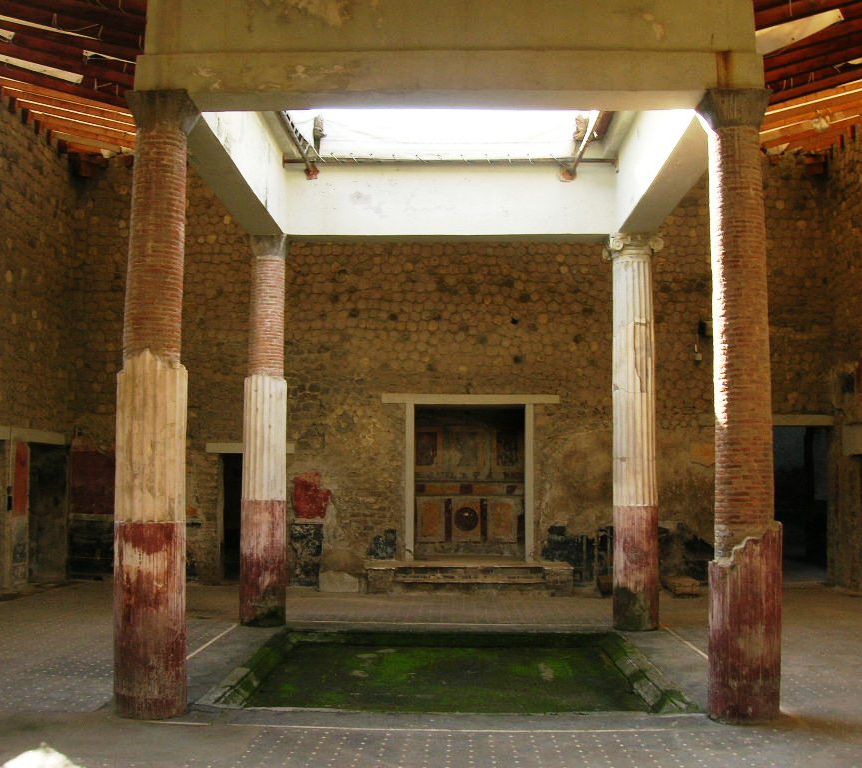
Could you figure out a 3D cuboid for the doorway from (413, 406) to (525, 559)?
[{"bbox_3d":[0.620,1.580,16.213,1.760,2.470,0.400,0,-5,1],"label":"doorway"}]

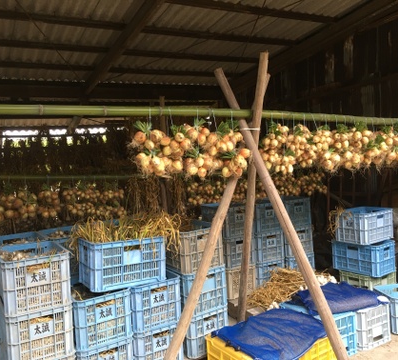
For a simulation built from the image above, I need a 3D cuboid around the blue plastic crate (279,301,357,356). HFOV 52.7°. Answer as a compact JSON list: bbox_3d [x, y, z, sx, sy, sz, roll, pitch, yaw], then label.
[{"bbox_3d":[0.954,1.194,3.269,0.365,0.305,0.520,-4,2,-28],"label":"blue plastic crate"}]

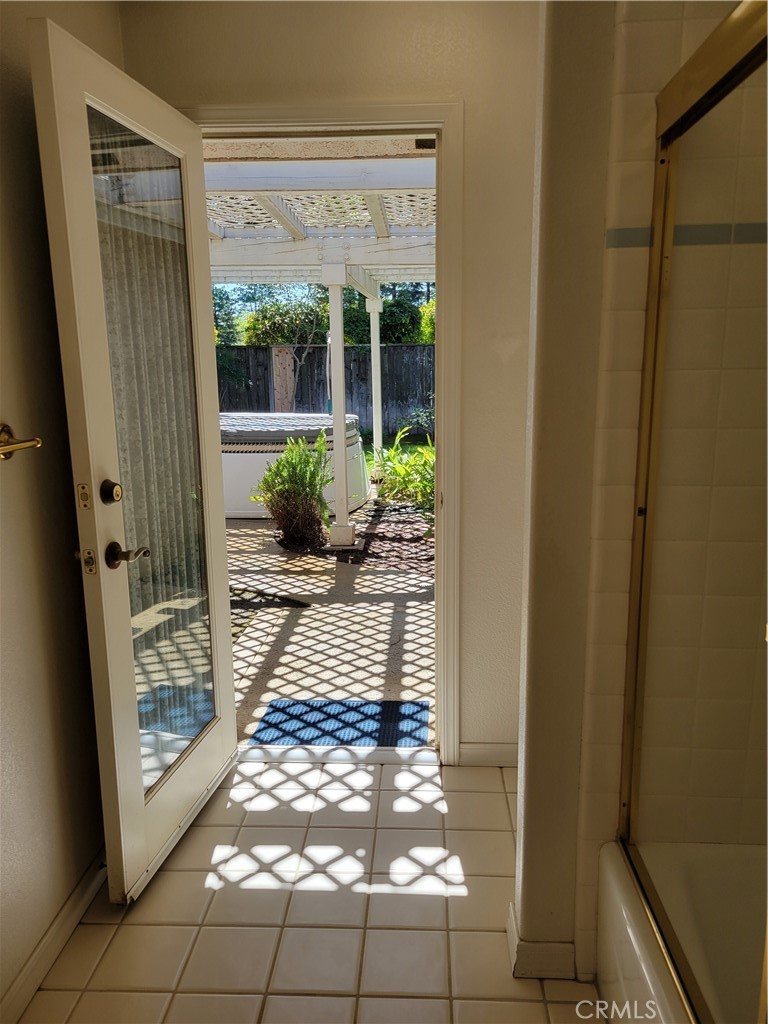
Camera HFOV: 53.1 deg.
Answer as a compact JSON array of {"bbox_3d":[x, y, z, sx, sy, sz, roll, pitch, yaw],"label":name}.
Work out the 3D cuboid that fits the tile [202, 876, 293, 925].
[{"bbox_3d":[-0.347,1.015,2.014,0.197,0.010,0.197,-1,12,3],"label":"tile"}]

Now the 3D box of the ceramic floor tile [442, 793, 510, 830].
[{"bbox_3d":[0.285,0.924,2.369,0.199,0.010,0.199,0,11,3],"label":"ceramic floor tile"}]

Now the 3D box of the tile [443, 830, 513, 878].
[{"bbox_3d":[0.274,0.959,2.153,0.198,0.010,0.198,0,12,3],"label":"tile"}]

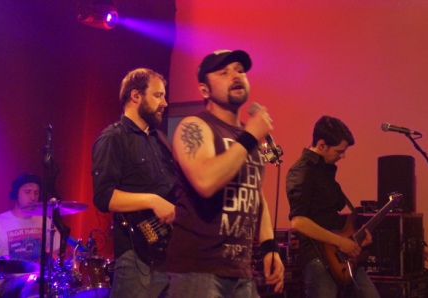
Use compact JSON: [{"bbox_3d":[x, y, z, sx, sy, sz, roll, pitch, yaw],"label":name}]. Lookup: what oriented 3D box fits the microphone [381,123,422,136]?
[{"bbox_3d":[1.065,-0.108,4.800,0.200,0.050,0.050,8,-5,13],"label":"microphone"}]

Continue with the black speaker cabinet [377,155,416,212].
[{"bbox_3d":[1.394,0.270,6.330,0.270,0.425,0.260,-2,-7,22],"label":"black speaker cabinet"}]

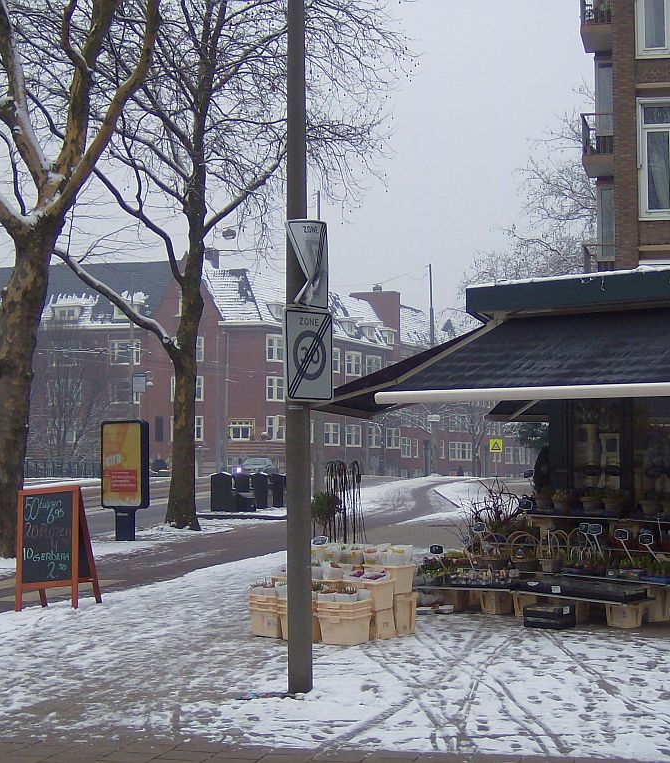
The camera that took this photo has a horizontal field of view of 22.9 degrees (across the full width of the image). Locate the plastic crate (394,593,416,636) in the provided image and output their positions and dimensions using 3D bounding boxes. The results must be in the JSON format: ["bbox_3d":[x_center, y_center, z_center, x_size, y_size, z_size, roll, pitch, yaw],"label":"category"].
[{"bbox_3d":[0.494,2.022,14.413,0.310,0.360,0.370,-2,-3,34],"label":"plastic crate"}]

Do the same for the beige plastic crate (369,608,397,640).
[{"bbox_3d":[0.309,2.072,14.150,0.310,0.240,0.370,-2,-3,34],"label":"beige plastic crate"}]

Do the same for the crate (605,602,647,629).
[{"bbox_3d":[2.717,2.175,15.480,0.280,0.240,0.300,-2,-3,37],"label":"crate"}]

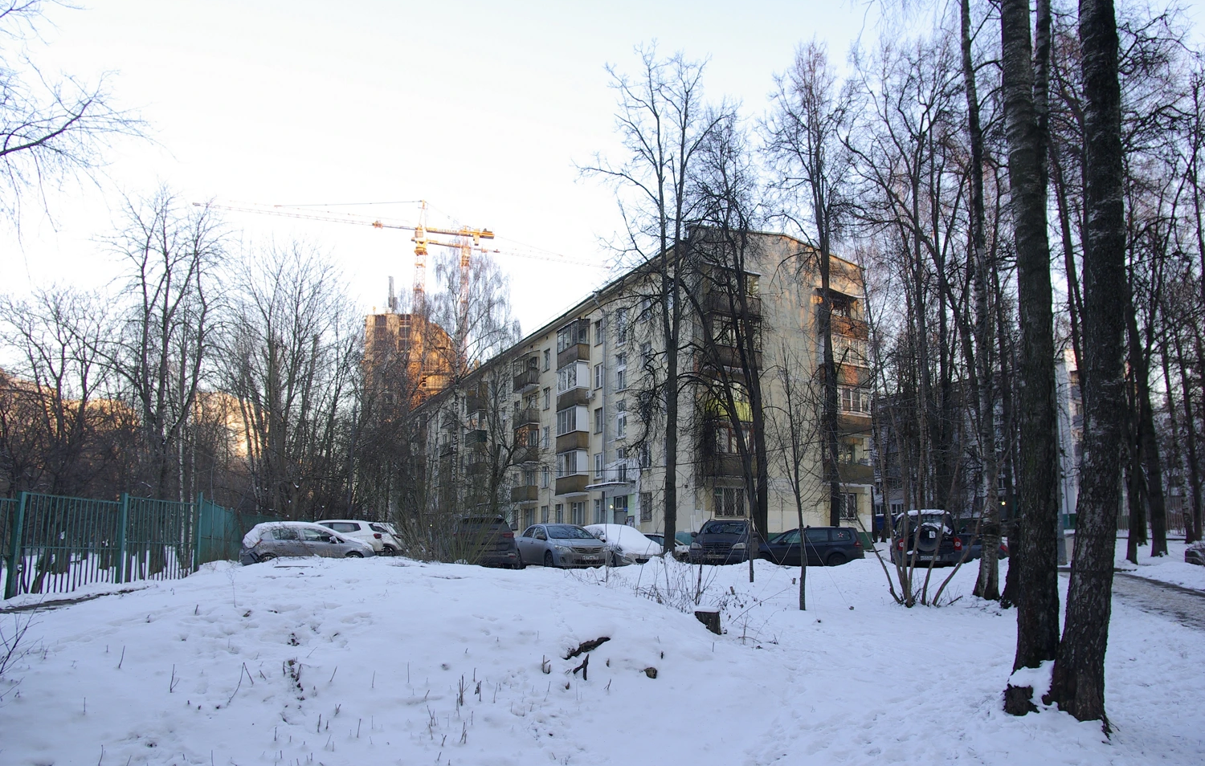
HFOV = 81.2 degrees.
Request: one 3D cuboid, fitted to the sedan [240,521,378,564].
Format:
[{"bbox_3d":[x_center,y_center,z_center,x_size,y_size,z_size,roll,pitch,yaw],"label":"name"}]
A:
[{"bbox_3d":[-9.500,5.381,22.978,4.120,1.500,1.750,8,-15,-30],"label":"sedan"}]

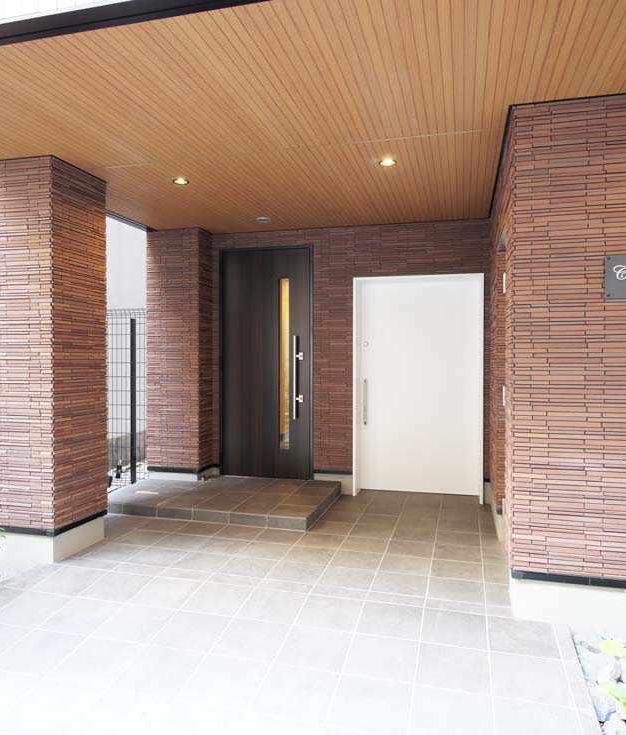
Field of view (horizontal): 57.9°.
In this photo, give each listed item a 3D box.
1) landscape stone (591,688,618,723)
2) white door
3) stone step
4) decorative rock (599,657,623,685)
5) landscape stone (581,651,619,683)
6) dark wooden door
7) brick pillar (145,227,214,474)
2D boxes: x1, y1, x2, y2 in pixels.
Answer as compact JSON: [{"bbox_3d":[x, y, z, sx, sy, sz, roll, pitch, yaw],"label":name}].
[{"bbox_3d":[1.126,1.306,2.187,0.106,0.091,0.121,0,1,15],"label":"landscape stone"},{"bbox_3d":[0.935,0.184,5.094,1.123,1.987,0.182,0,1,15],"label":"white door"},{"bbox_3d":[-0.796,1.133,4.976,1.887,0.095,1.278,0,1,15],"label":"stone step"},{"bbox_3d":[1.241,1.264,2.354,0.101,0.081,0.101,0,1,15],"label":"decorative rock"},{"bbox_3d":[1.228,1.277,2.419,0.151,0.086,0.131,0,1,15],"label":"landscape stone"},{"bbox_3d":[-0.436,-0.039,5.360,0.913,2.155,0.090,0,0,15],"label":"dark wooden door"},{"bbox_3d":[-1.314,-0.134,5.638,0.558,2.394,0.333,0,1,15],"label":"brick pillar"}]

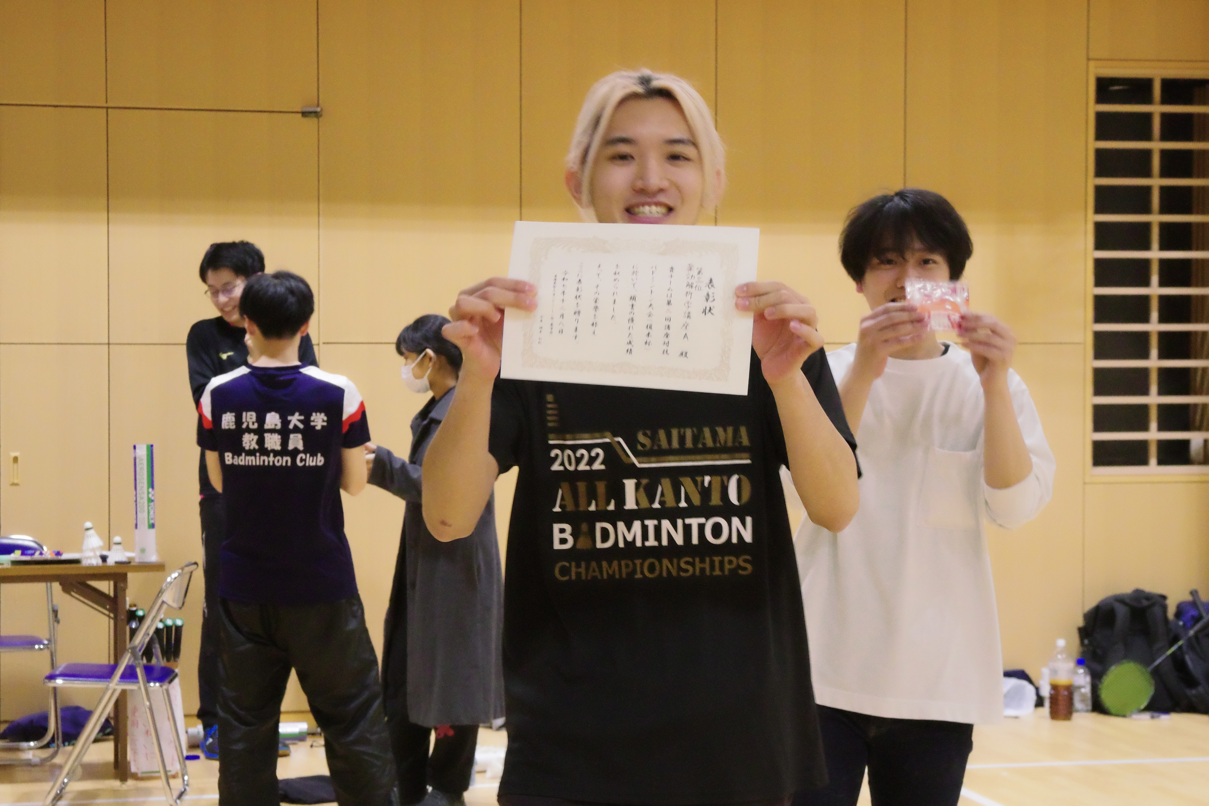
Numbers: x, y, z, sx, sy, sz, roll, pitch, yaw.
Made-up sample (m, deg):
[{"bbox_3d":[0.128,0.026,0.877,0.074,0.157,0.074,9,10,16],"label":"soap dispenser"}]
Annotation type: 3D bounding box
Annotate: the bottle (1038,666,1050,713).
[{"bbox_3d":[1.701,1.099,9.960,0.062,0.172,0.062,0,2,-13],"label":"bottle"}]

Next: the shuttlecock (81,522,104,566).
[{"bbox_3d":[-1.643,0.453,8.300,0.070,0.138,0.070,0,2,-13],"label":"shuttlecock"}]

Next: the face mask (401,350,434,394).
[{"bbox_3d":[-0.566,-0.096,7.800,0.090,0.120,0.135,-13,2,3],"label":"face mask"}]

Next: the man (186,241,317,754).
[{"bbox_3d":[-1.212,0.328,8.880,0.450,1.755,0.340,0,2,4],"label":"man"}]

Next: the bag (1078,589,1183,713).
[{"bbox_3d":[2.023,0.960,9.970,0.340,0.465,0.240,0,2,-17],"label":"bag"}]

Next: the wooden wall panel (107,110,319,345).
[{"bbox_3d":[-1.411,-0.633,9.340,0.757,0.845,0.030,0,2,-13],"label":"wooden wall panel"}]

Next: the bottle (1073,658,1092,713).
[{"bbox_3d":[1.830,1.080,9.900,0.068,0.208,0.068,0,2,0],"label":"bottle"}]

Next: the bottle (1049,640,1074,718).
[{"bbox_3d":[1.715,1.038,9.710,0.091,0.307,0.091,0,2,0],"label":"bottle"}]

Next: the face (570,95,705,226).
[{"bbox_3d":[0.049,-0.285,3.200,0.160,0.195,0.140,0,2,-5],"label":"face"}]

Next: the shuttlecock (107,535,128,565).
[{"bbox_3d":[-1.564,0.475,8.300,0.066,0.090,0.066,0,2,-13],"label":"shuttlecock"}]

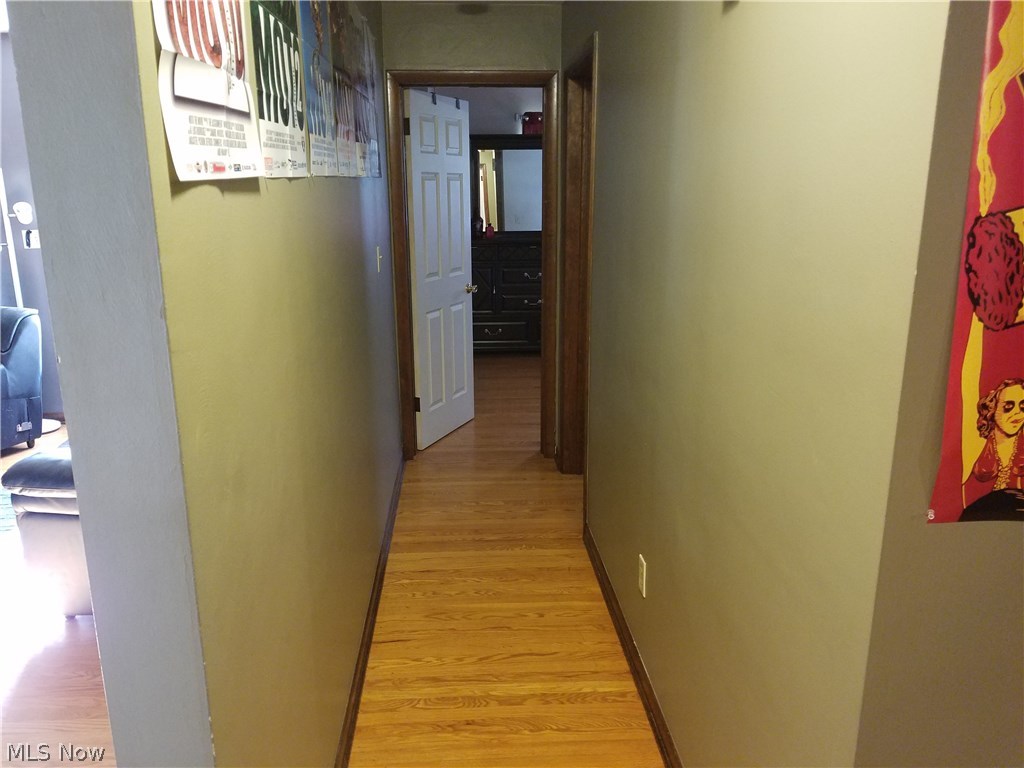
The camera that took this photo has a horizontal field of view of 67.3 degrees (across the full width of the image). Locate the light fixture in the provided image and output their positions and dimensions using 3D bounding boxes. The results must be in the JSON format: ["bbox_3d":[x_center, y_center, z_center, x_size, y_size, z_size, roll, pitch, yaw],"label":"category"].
[{"bbox_3d":[-3.044,-1.066,4.780,0.120,0.140,0.120,-8,16,-29],"label":"light fixture"}]

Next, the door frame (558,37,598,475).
[{"bbox_3d":[0.356,-0.440,3.678,0.140,2.127,0.898,-1,14,-4],"label":"door frame"}]

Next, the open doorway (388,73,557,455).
[{"bbox_3d":[-0.203,-0.606,4.335,0.889,2.137,0.140,-1,14,-4],"label":"open doorway"}]

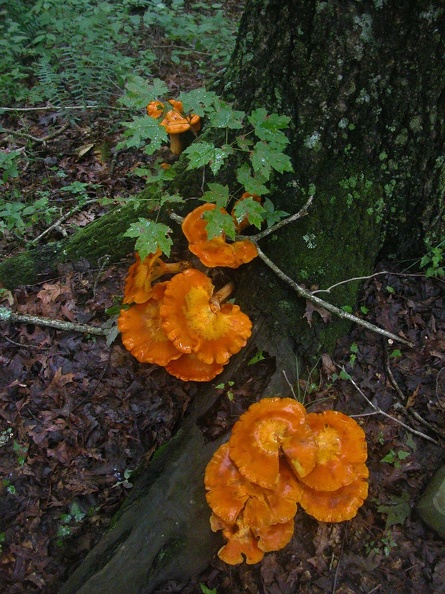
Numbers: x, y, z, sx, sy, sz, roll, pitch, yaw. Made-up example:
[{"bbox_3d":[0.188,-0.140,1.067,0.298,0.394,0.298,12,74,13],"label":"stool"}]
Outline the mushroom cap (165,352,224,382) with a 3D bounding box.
[{"bbox_3d":[-0.062,0.129,1.335,0.150,0.040,0.140,-2,49,2],"label":"mushroom cap"}]

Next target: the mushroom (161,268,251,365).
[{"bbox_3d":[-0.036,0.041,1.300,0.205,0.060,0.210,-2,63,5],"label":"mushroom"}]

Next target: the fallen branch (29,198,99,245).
[{"bbox_3d":[-0.467,-0.231,1.792,0.055,0.038,0.266,29,50,28],"label":"fallen branch"}]

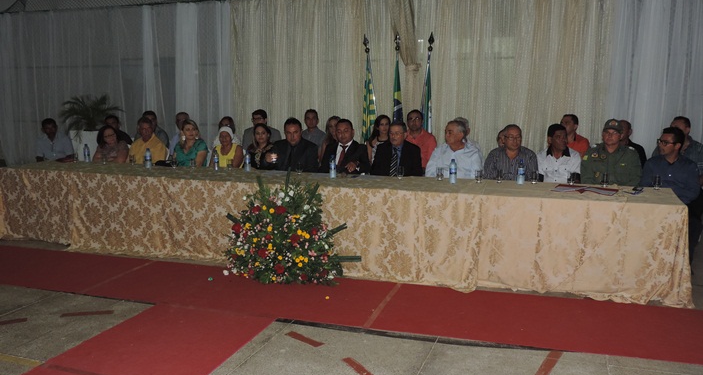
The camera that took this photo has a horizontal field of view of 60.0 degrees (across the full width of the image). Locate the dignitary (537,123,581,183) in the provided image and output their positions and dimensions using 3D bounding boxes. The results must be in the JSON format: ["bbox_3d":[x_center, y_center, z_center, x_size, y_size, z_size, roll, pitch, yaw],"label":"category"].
[{"bbox_3d":[1.840,0.066,5.508,0.480,1.261,0.760,3,10,18],"label":"dignitary"}]

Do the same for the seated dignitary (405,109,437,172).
[{"bbox_3d":[0.676,-0.143,6.728,0.490,1.370,0.760,3,9,15],"label":"seated dignitary"}]

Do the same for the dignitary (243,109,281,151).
[{"bbox_3d":[-1.172,-0.278,7.440,0.520,1.325,0.760,2,9,15],"label":"dignitary"}]

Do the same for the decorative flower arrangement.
[{"bbox_3d":[-0.483,0.323,5.132,1.120,0.910,0.440,3,9,15],"label":"decorative flower arrangement"}]

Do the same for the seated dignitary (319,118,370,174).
[{"bbox_3d":[-0.115,-0.026,6.151,0.530,1.300,0.760,3,9,15],"label":"seated dignitary"}]

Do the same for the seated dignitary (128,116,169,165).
[{"bbox_3d":[-2.301,-0.130,6.756,0.480,1.280,0.760,2,9,7],"label":"seated dignitary"}]

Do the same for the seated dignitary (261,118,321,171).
[{"bbox_3d":[-0.657,-0.063,6.246,0.560,1.281,0.800,2,9,12],"label":"seated dignitary"}]

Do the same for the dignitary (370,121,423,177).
[{"bbox_3d":[0.412,0.011,6.007,0.530,1.280,0.760,3,9,15],"label":"dignitary"}]

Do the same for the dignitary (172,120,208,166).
[{"bbox_3d":[-1.866,-0.118,6.718,0.480,1.239,0.740,3,10,18],"label":"dignitary"}]

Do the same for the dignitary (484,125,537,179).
[{"bbox_3d":[1.444,0.059,5.598,0.520,1.246,0.760,3,10,17],"label":"dignitary"}]

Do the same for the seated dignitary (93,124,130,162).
[{"bbox_3d":[-2.770,-0.115,6.891,0.470,1.200,0.760,2,9,7],"label":"seated dignitary"}]

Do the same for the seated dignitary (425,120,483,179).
[{"bbox_3d":[0.914,0.018,5.759,0.550,1.275,0.780,3,10,20],"label":"seated dignitary"}]

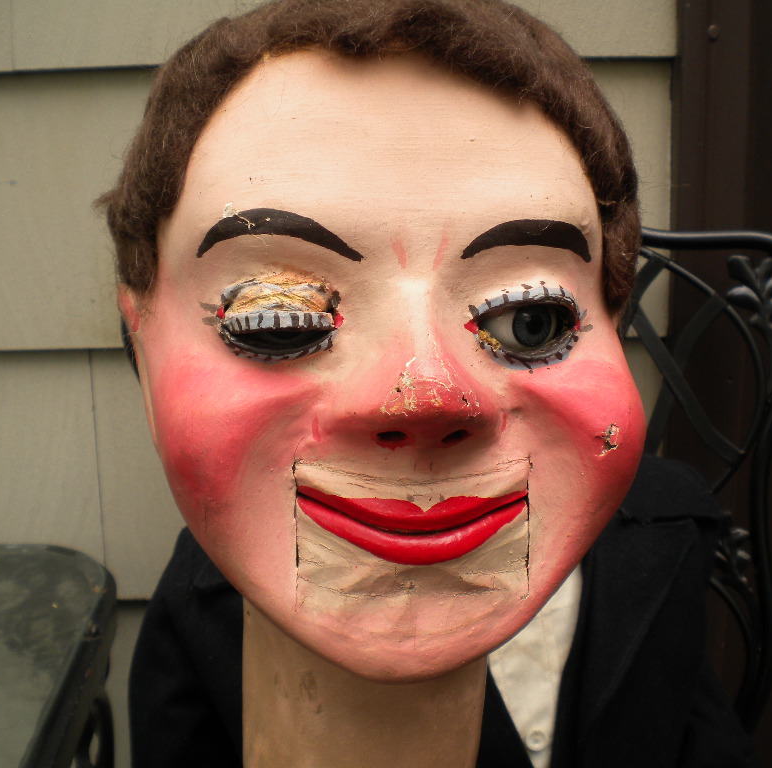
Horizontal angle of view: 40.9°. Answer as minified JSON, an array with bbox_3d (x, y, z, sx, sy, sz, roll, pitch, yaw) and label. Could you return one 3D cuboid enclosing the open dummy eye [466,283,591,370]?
[{"bbox_3d":[0.051,-0.021,0.378,0.041,0.030,0.024,-1,7,-16],"label":"open dummy eye"}]

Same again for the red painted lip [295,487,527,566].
[{"bbox_3d":[0.008,0.049,0.358,0.080,0.026,0.025,0,7,-13],"label":"red painted lip"}]

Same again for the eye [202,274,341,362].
[{"bbox_3d":[-0.041,-0.023,0.362,0.045,0.030,0.024,0,6,-10],"label":"eye"}]

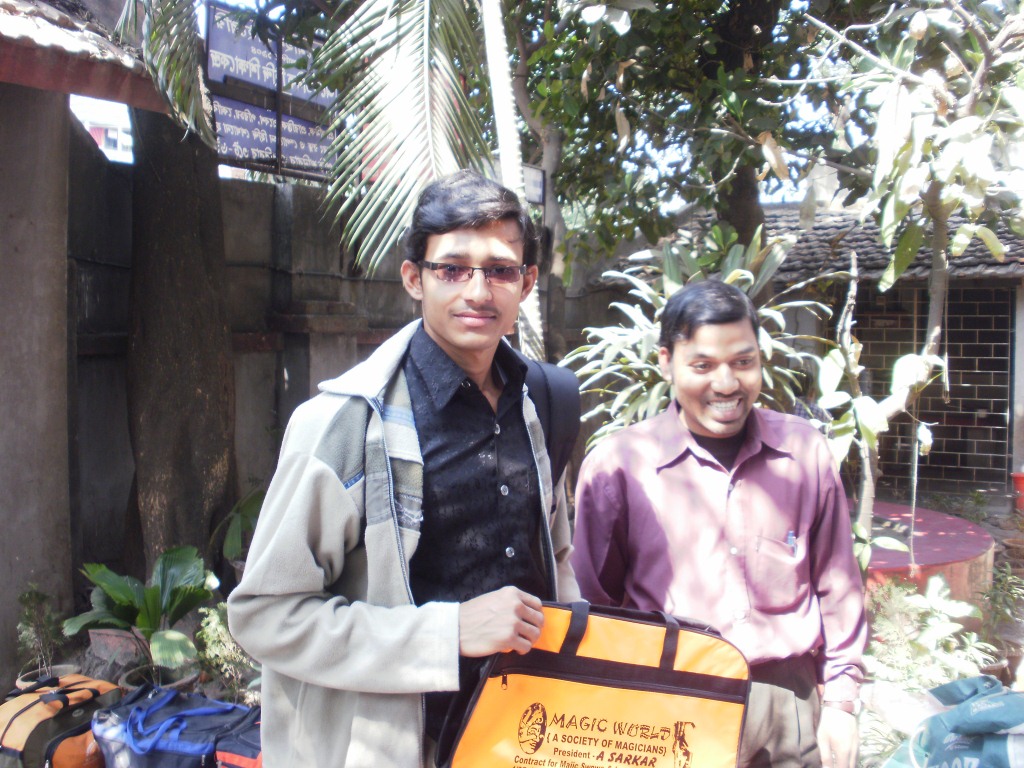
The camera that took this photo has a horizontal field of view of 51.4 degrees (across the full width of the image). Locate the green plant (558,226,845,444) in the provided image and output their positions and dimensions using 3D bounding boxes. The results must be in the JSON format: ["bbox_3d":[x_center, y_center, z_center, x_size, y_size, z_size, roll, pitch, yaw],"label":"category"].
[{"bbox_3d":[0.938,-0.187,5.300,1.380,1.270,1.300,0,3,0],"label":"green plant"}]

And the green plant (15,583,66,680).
[{"bbox_3d":[-1.767,0.930,4.000,0.190,0.360,0.190,0,3,0],"label":"green plant"}]

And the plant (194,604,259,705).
[{"bbox_3d":[-1.007,0.974,3.850,0.280,0.380,0.270,0,3,0],"label":"plant"}]

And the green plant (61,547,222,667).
[{"bbox_3d":[-1.361,0.822,3.900,0.570,0.470,0.520,0,3,0],"label":"green plant"}]

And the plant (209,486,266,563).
[{"bbox_3d":[-1.135,0.602,4.500,0.360,0.380,0.340,0,3,0],"label":"plant"}]

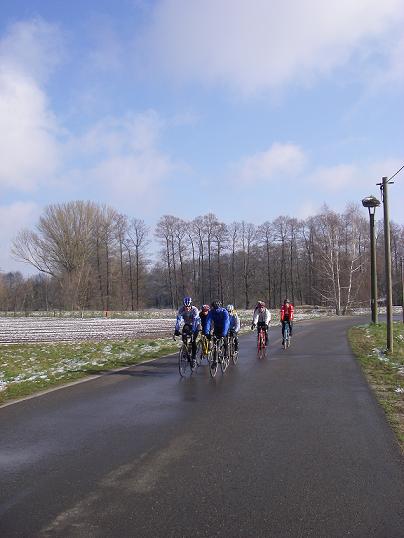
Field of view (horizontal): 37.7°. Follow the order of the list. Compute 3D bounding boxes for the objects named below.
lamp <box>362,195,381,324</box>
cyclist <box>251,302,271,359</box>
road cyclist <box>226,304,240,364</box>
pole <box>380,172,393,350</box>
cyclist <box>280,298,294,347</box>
[{"bbox_3d":[9.560,-0.495,33.191,0.950,7.200,0.950,-1,-3,14],"label":"lamp"},{"bbox_3d":[1.774,1.747,17.174,0.550,1.650,1.680,-1,-3,14],"label":"cyclist"},{"bbox_3d":[0.756,1.671,14.823,0.500,1.560,1.680,-1,-3,14],"label":"road cyclist"},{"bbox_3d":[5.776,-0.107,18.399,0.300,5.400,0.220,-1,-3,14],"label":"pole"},{"bbox_3d":[2.933,1.894,20.335,0.480,1.660,1.680,-1,-3,14],"label":"cyclist"}]

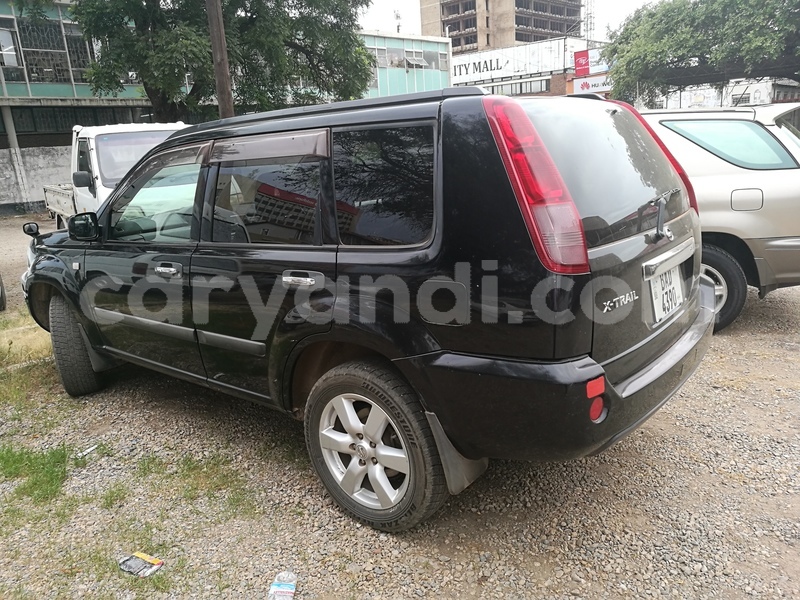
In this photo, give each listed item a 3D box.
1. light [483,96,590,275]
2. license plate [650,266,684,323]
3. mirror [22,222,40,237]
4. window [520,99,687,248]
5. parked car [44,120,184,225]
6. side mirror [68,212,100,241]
[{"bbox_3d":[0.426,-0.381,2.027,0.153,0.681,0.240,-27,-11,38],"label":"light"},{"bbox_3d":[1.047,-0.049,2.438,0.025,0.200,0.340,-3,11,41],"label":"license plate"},{"bbox_3d":[-2.452,-0.473,4.143,0.060,0.085,0.095,5,16,33],"label":"mirror"},{"bbox_3d":[0.837,-0.539,2.384,0.090,0.570,1.150,-35,-10,40],"label":"window"},{"bbox_3d":[-4.190,-1.630,9.720,1.750,2.000,4.800,-13,16,-34],"label":"parked car"},{"bbox_3d":[-1.629,-0.371,3.209,0.090,0.145,0.165,3,15,27],"label":"side mirror"}]

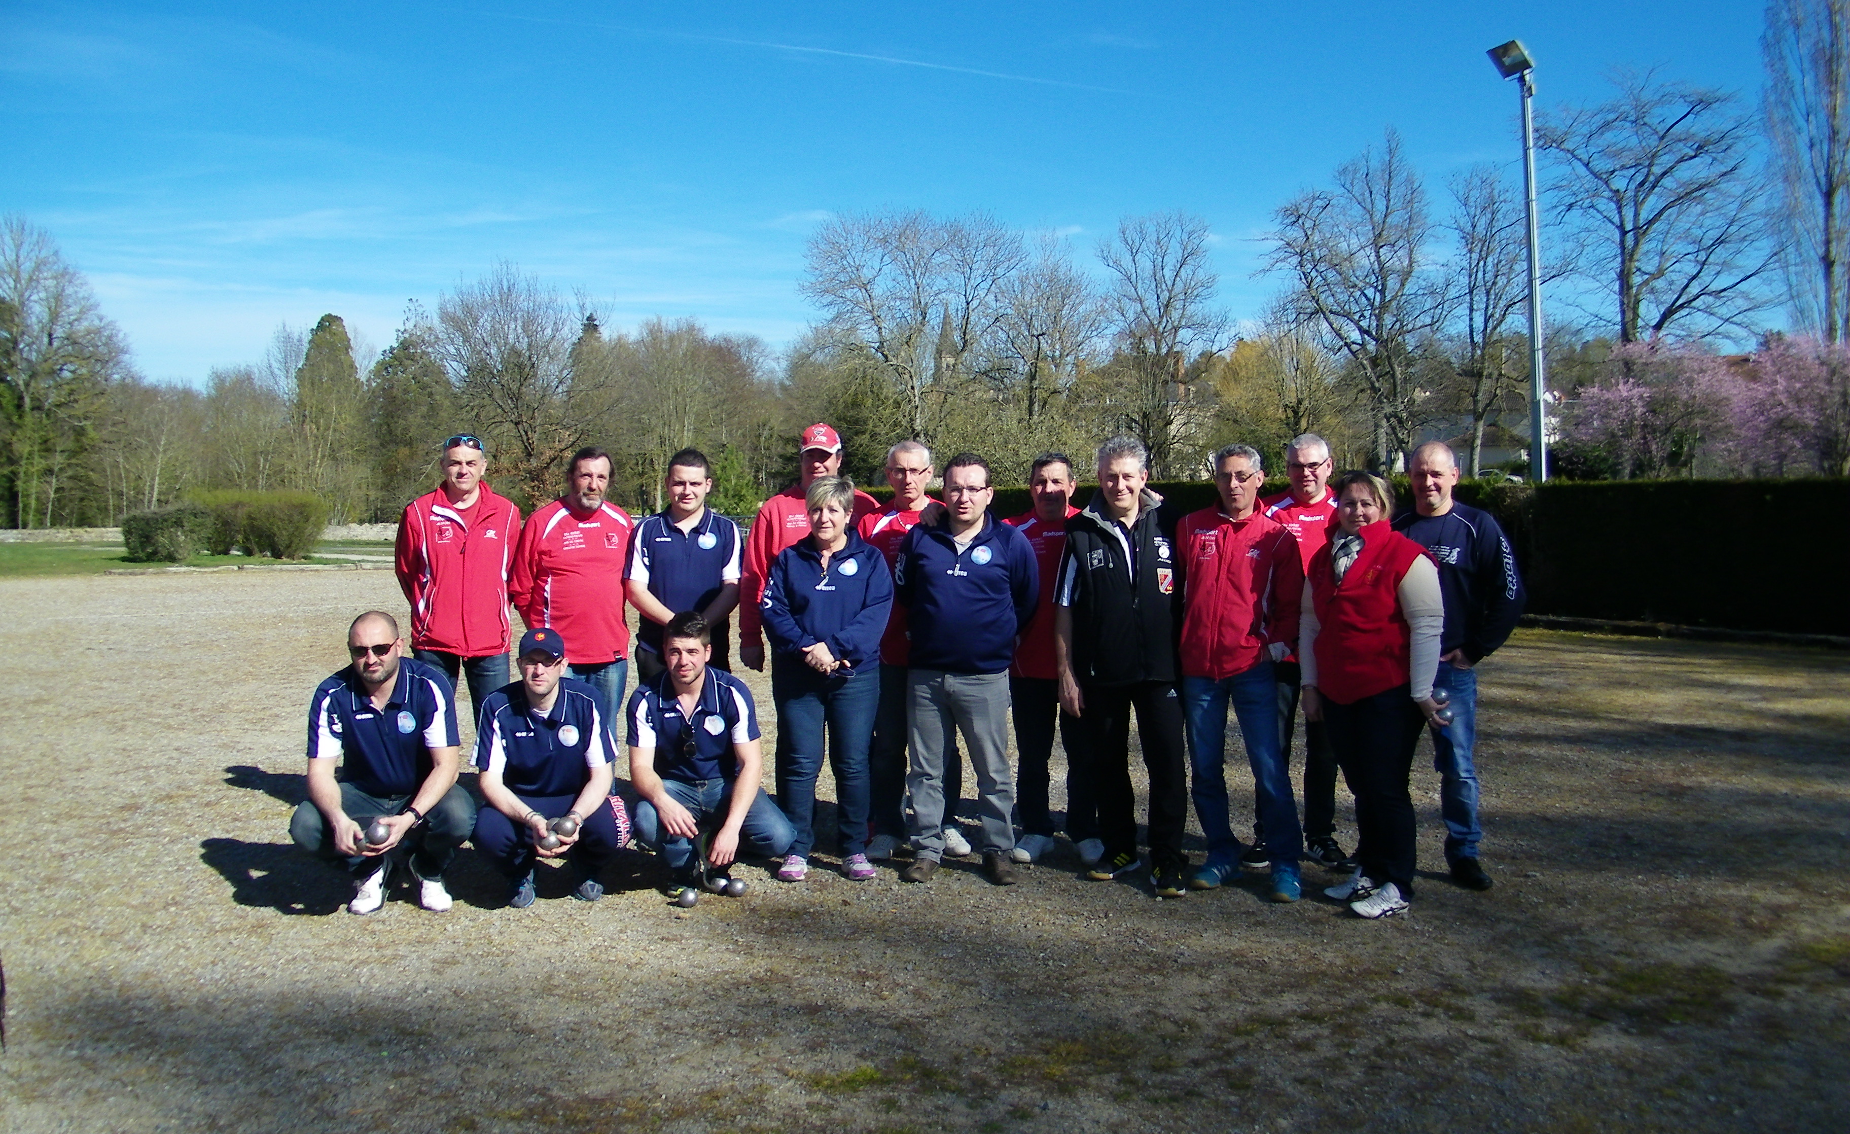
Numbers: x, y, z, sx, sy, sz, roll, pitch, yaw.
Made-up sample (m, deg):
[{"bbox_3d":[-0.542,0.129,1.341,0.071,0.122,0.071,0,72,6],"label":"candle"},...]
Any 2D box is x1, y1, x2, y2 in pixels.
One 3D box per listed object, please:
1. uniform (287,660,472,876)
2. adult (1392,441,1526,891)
[{"bbox_3d":[-2.111,0.787,5.903,0.690,0.865,0.700,-1,3,-13],"label":"uniform"},{"bbox_3d":[2.125,0.366,6.020,0.590,1.760,0.360,0,3,25],"label":"adult"}]

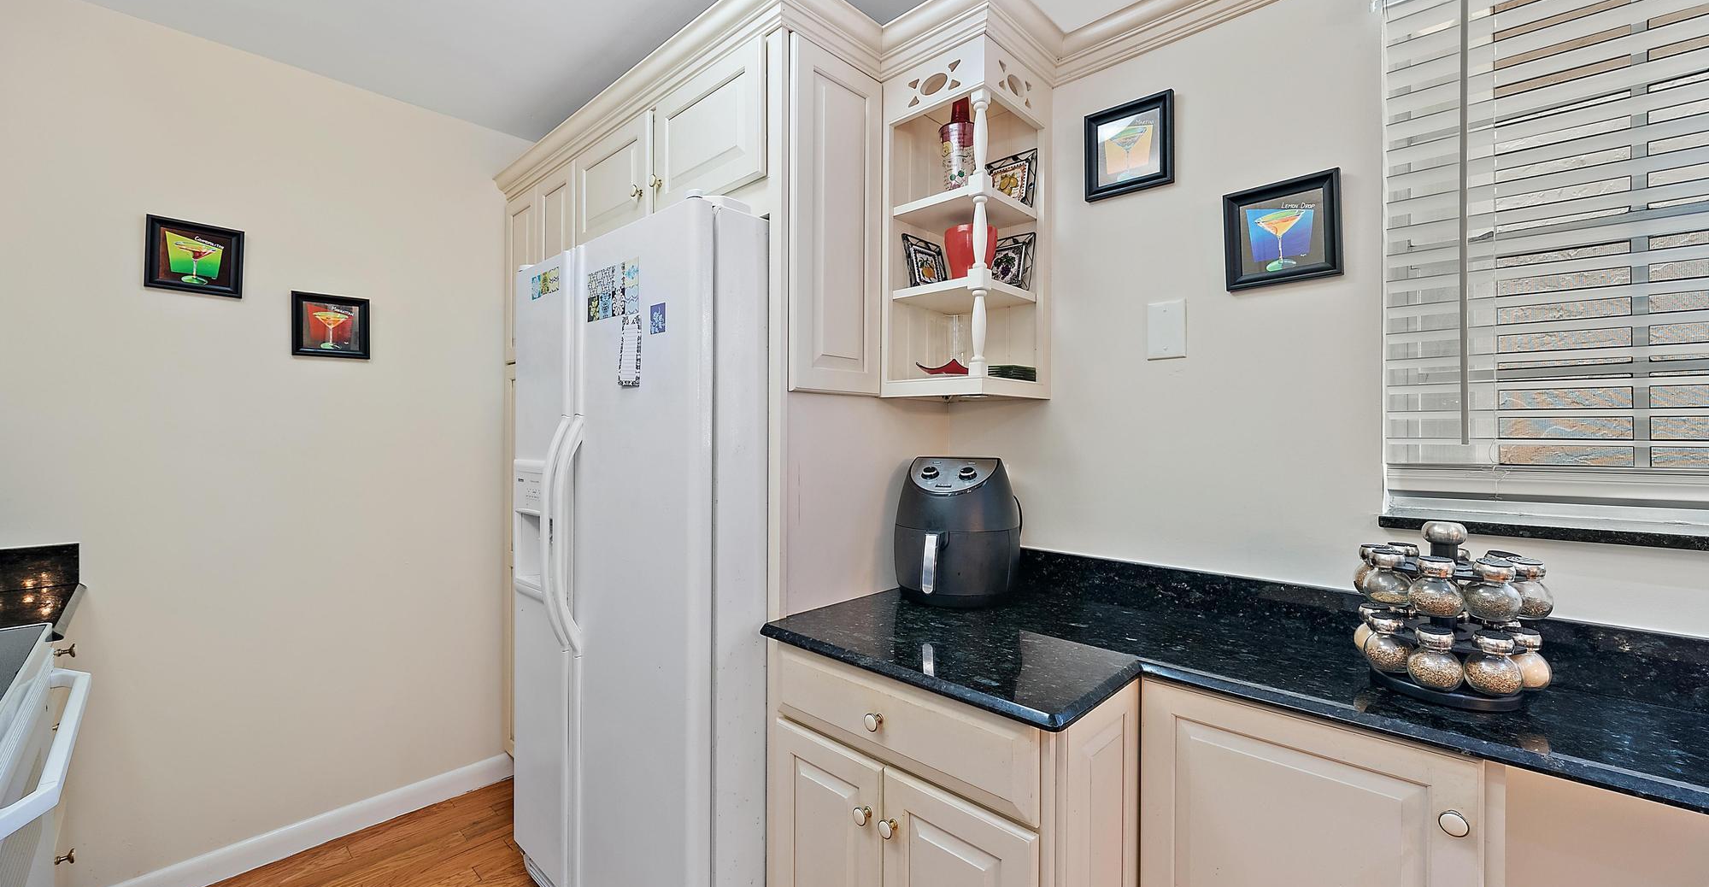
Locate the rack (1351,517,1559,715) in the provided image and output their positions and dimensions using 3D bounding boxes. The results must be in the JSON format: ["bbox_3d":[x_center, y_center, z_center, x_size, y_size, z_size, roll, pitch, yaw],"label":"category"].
[{"bbox_3d":[0.886,0.244,0.998,0.220,0.248,0.220,1,1,43],"label":"rack"}]

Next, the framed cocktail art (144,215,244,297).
[{"bbox_3d":[-1.867,-0.522,1.887,0.022,0.197,0.196,1,1,43],"label":"framed cocktail art"}]

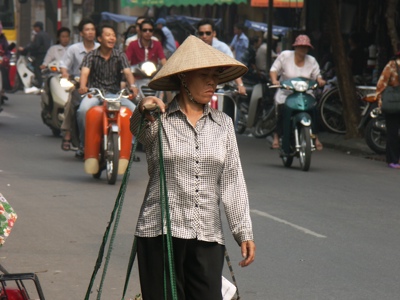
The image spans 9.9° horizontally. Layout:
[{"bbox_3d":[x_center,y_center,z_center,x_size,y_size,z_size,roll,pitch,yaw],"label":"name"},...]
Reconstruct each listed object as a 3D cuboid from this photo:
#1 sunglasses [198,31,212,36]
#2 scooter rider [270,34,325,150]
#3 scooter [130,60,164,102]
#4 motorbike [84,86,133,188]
[{"bbox_3d":[0.081,-1.281,25.265,0.142,0.045,0.145,1,11,17],"label":"sunglasses"},{"bbox_3d":[1.145,-0.687,27.100,0.630,1.360,0.800,0,3,-7],"label":"scooter rider"},{"bbox_3d":[-0.700,-0.543,29.700,0.700,1.150,1.900,0,3,-6],"label":"scooter"},{"bbox_3d":[-1.004,-0.170,24.400,0.630,0.980,1.800,-1,3,-10],"label":"motorbike"}]

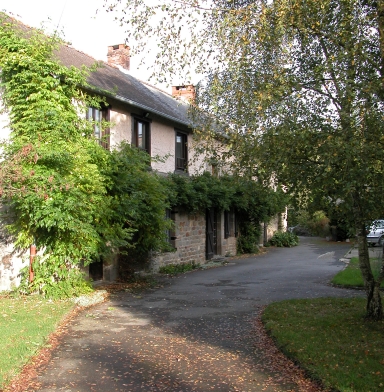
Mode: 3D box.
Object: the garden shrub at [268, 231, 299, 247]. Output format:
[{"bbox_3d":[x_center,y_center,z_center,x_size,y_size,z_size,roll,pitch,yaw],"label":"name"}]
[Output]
[{"bbox_3d":[4.880,2.270,27.600,1.600,0.880,1.450,-1,-1,23],"label":"garden shrub"}]

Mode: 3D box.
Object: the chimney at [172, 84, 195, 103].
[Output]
[{"bbox_3d":[-0.400,-4.980,25.500,1.020,0.980,0.500,-1,-1,23],"label":"chimney"}]

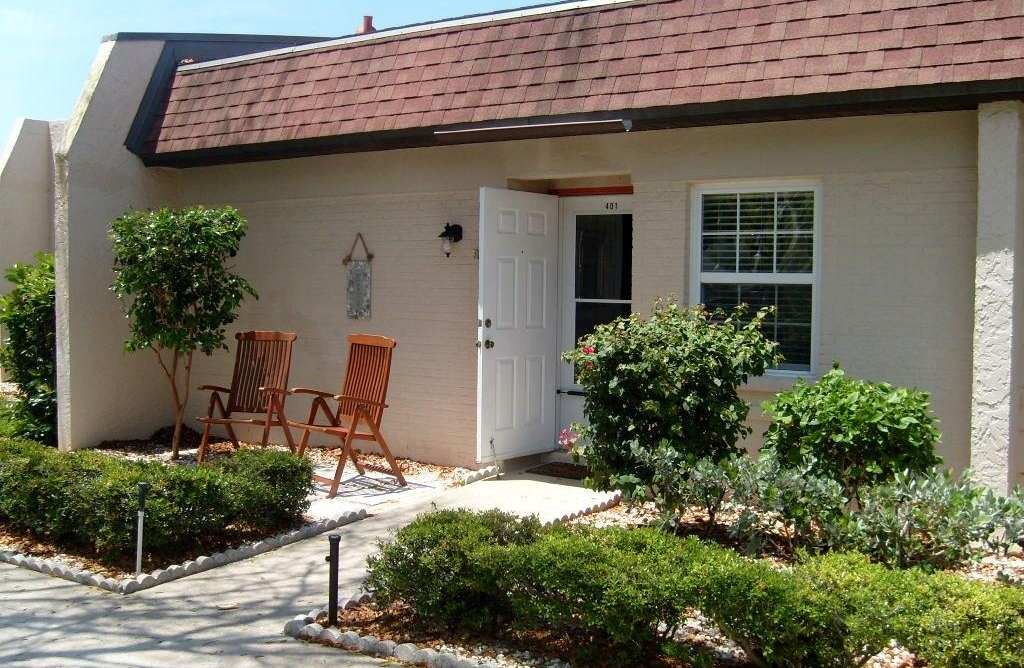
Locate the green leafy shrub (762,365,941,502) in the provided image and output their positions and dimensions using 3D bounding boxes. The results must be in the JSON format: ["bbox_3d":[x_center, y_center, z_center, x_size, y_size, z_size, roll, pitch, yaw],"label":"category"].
[{"bbox_3d":[2.049,0.679,6.250,1.060,1.000,0.950,3,4,33],"label":"green leafy shrub"}]

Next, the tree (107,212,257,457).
[{"bbox_3d":[-2.711,-0.012,8.544,1.180,2.070,1.100,3,4,33],"label":"tree"}]

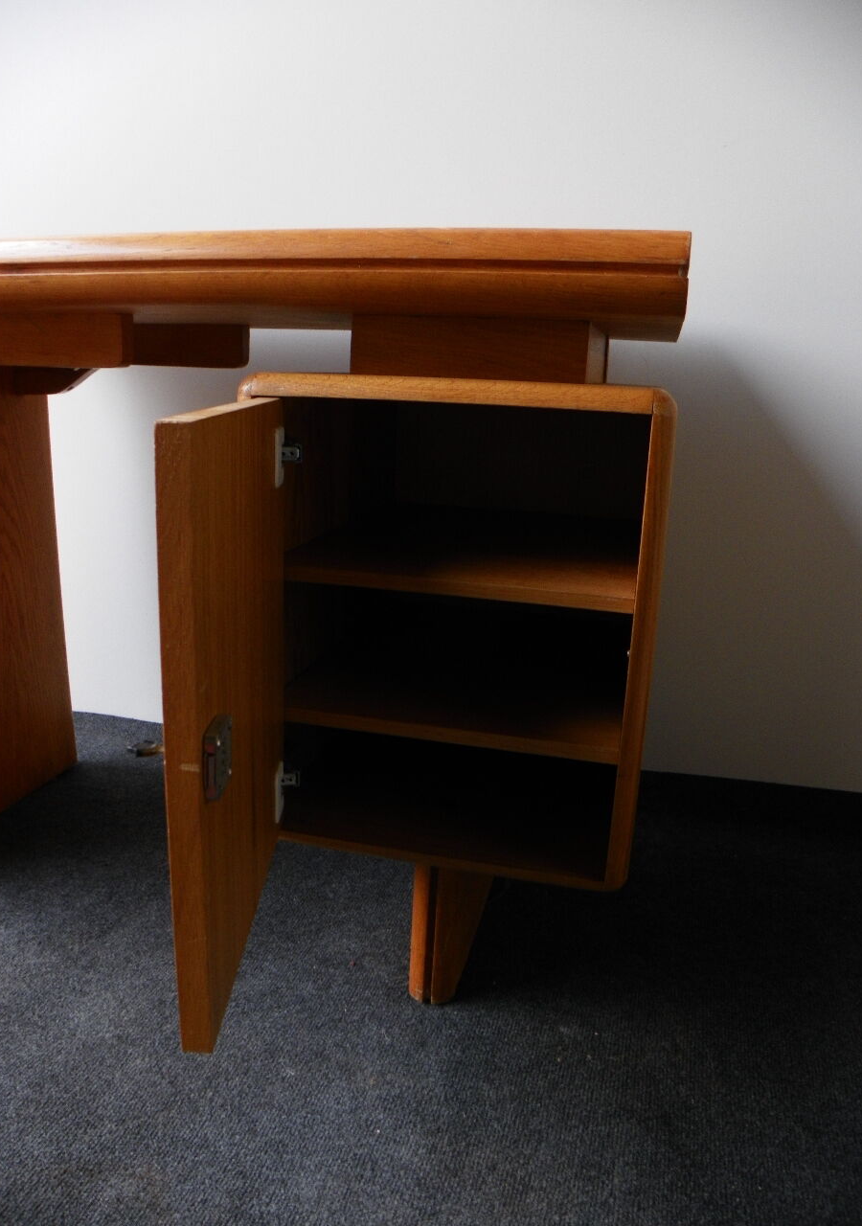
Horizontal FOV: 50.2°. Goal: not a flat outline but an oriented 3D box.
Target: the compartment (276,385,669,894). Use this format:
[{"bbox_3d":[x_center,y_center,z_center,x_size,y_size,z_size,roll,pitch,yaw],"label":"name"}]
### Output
[{"bbox_3d":[0.066,-0.030,1.091,0.389,0.477,0.484,6,15,13],"label":"compartment"}]

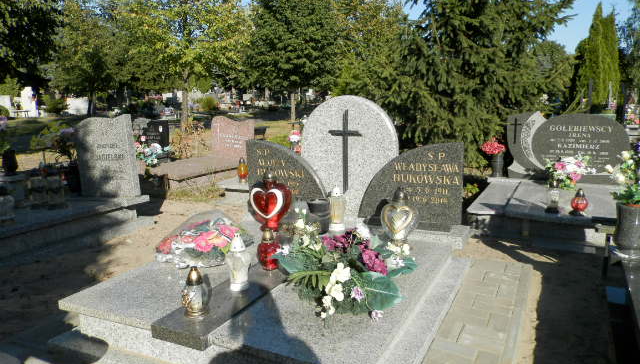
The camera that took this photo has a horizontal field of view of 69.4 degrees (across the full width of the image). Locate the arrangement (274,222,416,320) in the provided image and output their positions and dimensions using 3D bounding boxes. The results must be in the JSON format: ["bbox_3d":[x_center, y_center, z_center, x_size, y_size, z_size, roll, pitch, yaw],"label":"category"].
[{"bbox_3d":[0.114,0.381,2.284,0.600,0.290,0.580,2,11,27],"label":"arrangement"}]

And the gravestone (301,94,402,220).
[{"bbox_3d":[0.219,-0.170,3.296,0.695,0.894,0.090,2,11,27],"label":"gravestone"}]

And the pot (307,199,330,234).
[{"bbox_3d":[-0.007,0.238,3.190,0.160,0.250,0.160,-3,9,0],"label":"pot"}]

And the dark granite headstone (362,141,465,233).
[{"bbox_3d":[0.632,-0.003,3.296,0.743,0.565,0.070,3,12,27],"label":"dark granite headstone"}]

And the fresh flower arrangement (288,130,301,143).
[{"bbox_3d":[-0.493,-0.915,9.300,0.280,0.270,0.260,2,11,27],"label":"fresh flower arrangement"}]

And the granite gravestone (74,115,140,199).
[{"bbox_3d":[-2.429,-0.280,5.269,0.800,0.890,0.100,1,10,24],"label":"granite gravestone"}]

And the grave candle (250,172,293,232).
[{"bbox_3d":[-0.346,0.150,3.316,0.280,0.420,0.150,2,11,27],"label":"grave candle"}]

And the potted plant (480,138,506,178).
[{"bbox_3d":[1.839,-0.260,4.900,0.270,0.400,0.270,2,11,27],"label":"potted plant"}]

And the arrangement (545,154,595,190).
[{"bbox_3d":[2.321,-0.088,4.300,0.440,0.350,0.360,2,11,27],"label":"arrangement"}]

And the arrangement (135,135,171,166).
[{"bbox_3d":[-2.609,-0.491,7.200,0.520,0.480,0.420,2,11,27],"label":"arrangement"}]

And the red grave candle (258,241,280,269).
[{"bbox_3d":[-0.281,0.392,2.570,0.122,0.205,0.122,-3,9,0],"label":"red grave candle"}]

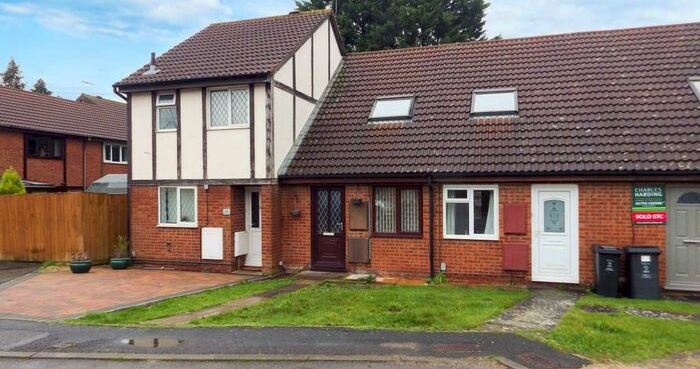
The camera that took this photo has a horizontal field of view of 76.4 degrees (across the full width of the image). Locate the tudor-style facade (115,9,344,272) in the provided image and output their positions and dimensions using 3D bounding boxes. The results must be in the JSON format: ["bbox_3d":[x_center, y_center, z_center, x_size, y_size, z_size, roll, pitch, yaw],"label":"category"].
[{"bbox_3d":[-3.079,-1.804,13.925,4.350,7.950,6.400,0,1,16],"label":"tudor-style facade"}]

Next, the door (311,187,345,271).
[{"bbox_3d":[-0.503,1.061,10.709,0.875,2.030,0.100,0,1,16],"label":"door"}]

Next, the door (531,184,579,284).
[{"bbox_3d":[4.297,1.026,9.322,0.910,2.045,0.100,0,1,16],"label":"door"}]

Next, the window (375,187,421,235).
[{"bbox_3d":[1.109,0.628,10.236,1.140,1.170,0.100,0,1,16],"label":"window"}]

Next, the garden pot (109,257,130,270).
[{"bbox_3d":[-5.870,2.042,11.400,0.540,0.250,0.540,-1,1,0],"label":"garden pot"}]

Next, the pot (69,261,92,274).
[{"bbox_3d":[-6.558,2.031,10.850,0.540,0.250,0.540,-1,1,0],"label":"pot"}]

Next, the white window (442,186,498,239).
[{"bbox_3d":[2.670,0.615,9.785,1.170,1.205,0.100,0,1,16],"label":"white window"}]

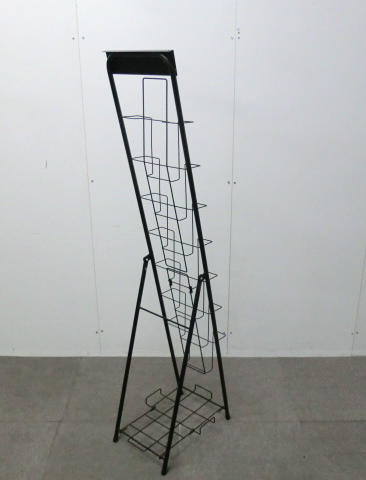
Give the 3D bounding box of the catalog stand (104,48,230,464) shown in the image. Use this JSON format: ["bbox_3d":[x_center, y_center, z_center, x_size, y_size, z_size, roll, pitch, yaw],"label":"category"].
[{"bbox_3d":[-0.040,0.088,1.778,0.283,1.430,0.415,15,25,38],"label":"catalog stand"}]

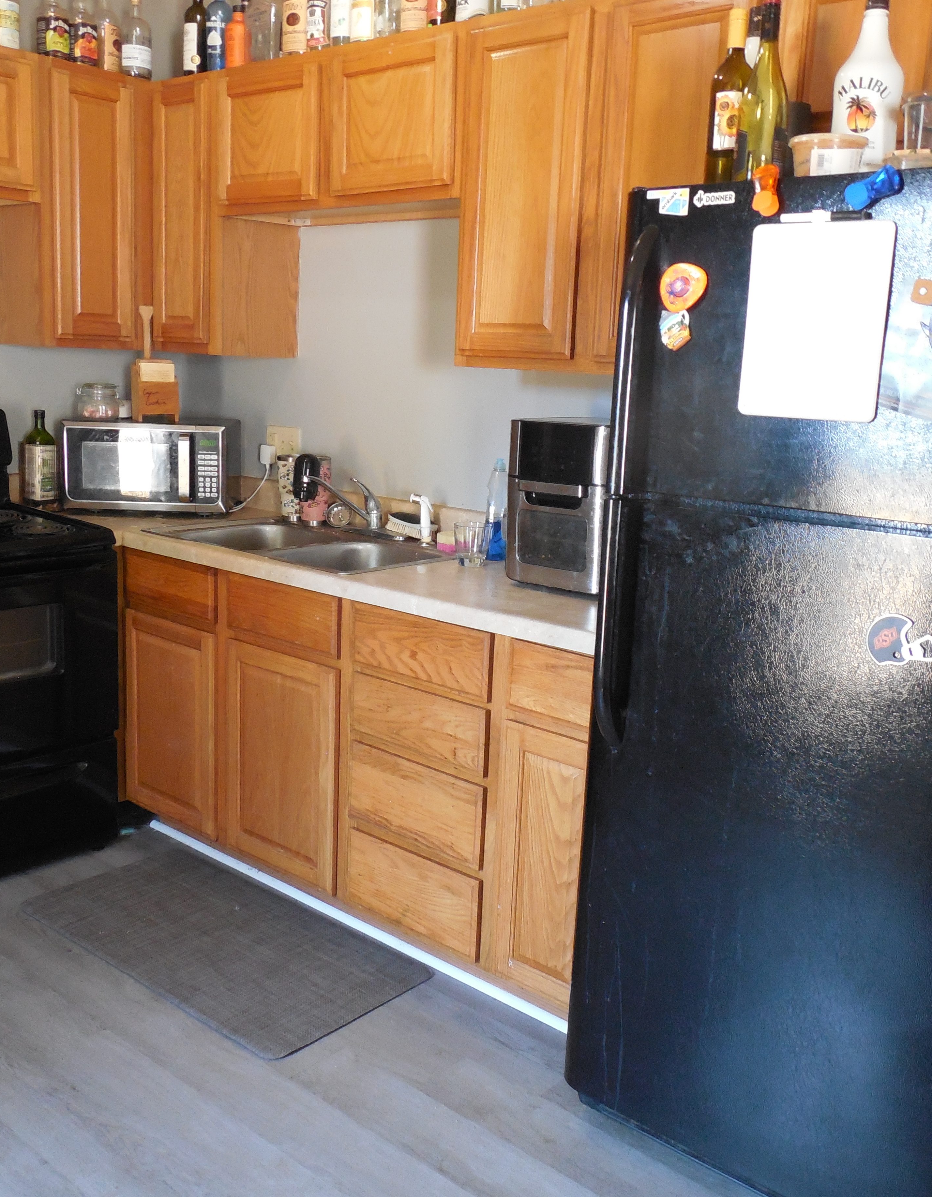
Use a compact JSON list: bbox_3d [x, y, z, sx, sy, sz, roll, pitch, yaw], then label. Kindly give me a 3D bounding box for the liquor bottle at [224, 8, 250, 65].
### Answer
[{"bbox_3d":[-0.639,-1.555,3.238,0.072,0.190,0.070,1,12,-6],"label":"liquor bottle"}]

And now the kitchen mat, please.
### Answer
[{"bbox_3d":[-0.606,0.823,2.806,1.000,0.014,0.495,12,15,37],"label":"kitchen mat"}]

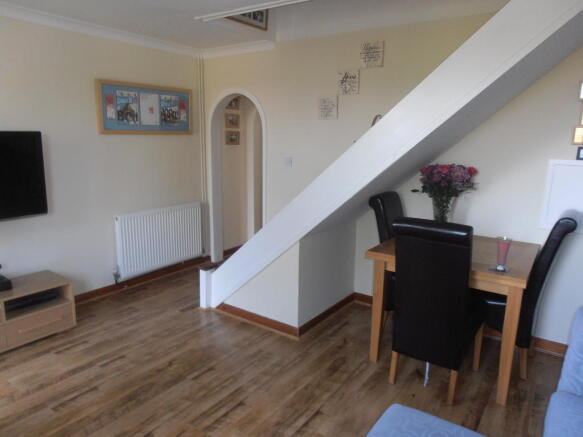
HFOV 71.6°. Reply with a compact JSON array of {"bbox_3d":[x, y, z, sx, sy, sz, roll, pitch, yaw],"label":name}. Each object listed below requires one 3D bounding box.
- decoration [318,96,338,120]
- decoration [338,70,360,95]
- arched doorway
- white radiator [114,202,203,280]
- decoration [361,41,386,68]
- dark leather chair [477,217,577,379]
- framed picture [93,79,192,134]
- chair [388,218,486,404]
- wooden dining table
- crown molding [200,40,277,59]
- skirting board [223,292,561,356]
[{"bbox_3d":[0.329,-0.985,3.654,0.200,0.200,0.020,9,15,35],"label":"decoration"},{"bbox_3d":[0.496,-1.166,3.495,0.200,0.200,0.020,9,15,35],"label":"decoration"},{"bbox_3d":[-0.562,-0.416,4.518,0.850,1.965,0.180,9,15,35],"label":"arched doorway"},{"bbox_3d":[-1.356,0.204,4.193,0.095,0.612,1.000,9,15,35],"label":"white radiator"},{"bbox_3d":[0.662,-1.349,3.338,0.200,0.200,0.020,9,15,35],"label":"decoration"},{"bbox_3d":[1.480,0.457,2.735,0.625,1.065,0.440,9,15,35],"label":"dark leather chair"},{"bbox_3d":[-1.381,-1.053,3.934,0.030,0.471,1.060,9,15,35],"label":"framed picture"},{"bbox_3d":[0.892,0.502,2.459,0.435,1.070,0.620,9,15,35],"label":"chair"},{"bbox_3d":[1.114,0.583,2.796,0.895,0.780,0.900,9,15,35],"label":"wooden dining table"},{"bbox_3d":[-0.564,-1.722,4.119,0.950,0.085,0.085,9,15,35],"label":"crown molding"},{"bbox_3d":[0.651,0.850,3.187,2.490,0.080,0.970,9,15,35],"label":"skirting board"}]

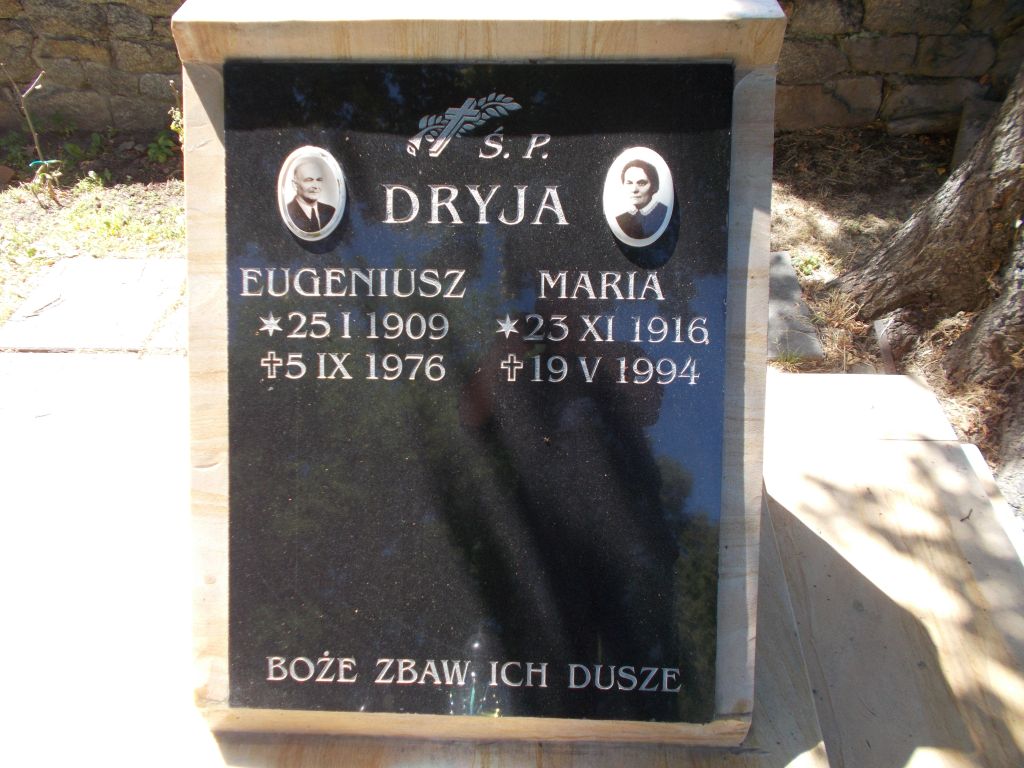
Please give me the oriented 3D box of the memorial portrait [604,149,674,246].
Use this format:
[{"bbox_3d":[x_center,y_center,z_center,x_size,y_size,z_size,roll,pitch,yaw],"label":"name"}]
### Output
[{"bbox_3d":[0.152,-0.222,0.912,0.082,0.116,0.012,1,3,2],"label":"memorial portrait"}]

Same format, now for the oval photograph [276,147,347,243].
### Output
[{"bbox_3d":[-0.242,-0.230,0.925,0.082,0.112,0.012,1,3,2],"label":"oval photograph"}]

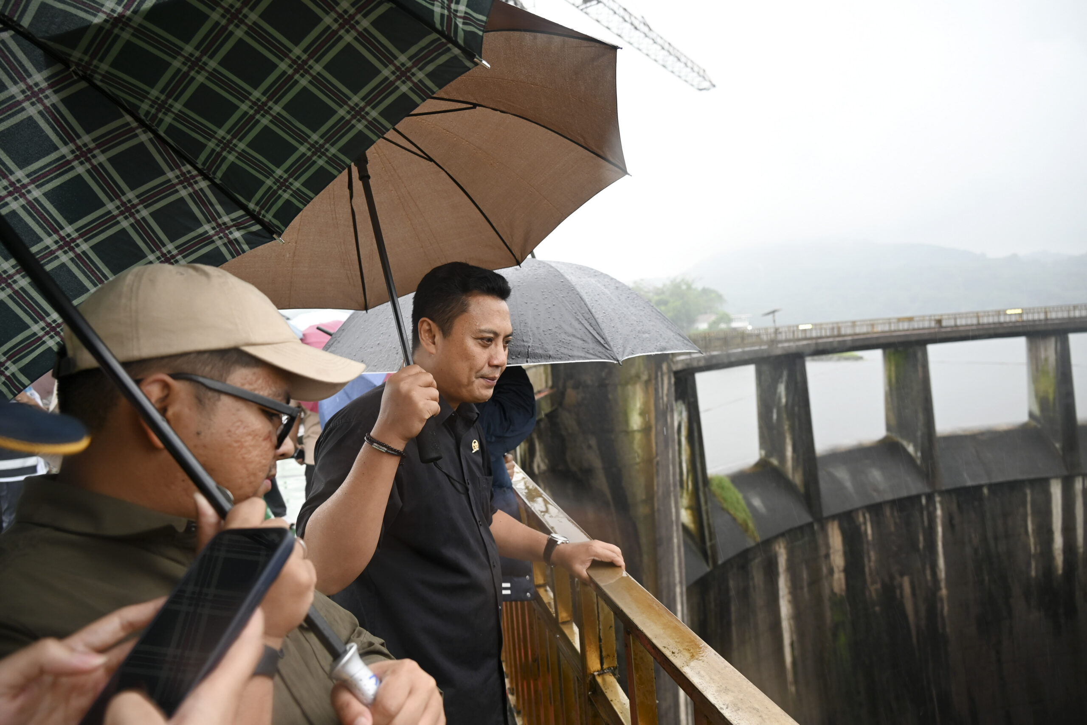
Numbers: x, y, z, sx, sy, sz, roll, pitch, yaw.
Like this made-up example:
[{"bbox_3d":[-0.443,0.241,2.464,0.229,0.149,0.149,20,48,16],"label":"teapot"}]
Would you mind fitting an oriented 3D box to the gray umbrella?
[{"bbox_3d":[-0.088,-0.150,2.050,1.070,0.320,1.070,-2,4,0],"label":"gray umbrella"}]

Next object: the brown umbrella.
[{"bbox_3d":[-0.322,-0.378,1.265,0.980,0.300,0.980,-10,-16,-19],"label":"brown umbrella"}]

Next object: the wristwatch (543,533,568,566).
[{"bbox_3d":[0.024,0.355,1.370,0.042,0.056,0.062,12,-4,38],"label":"wristwatch"}]

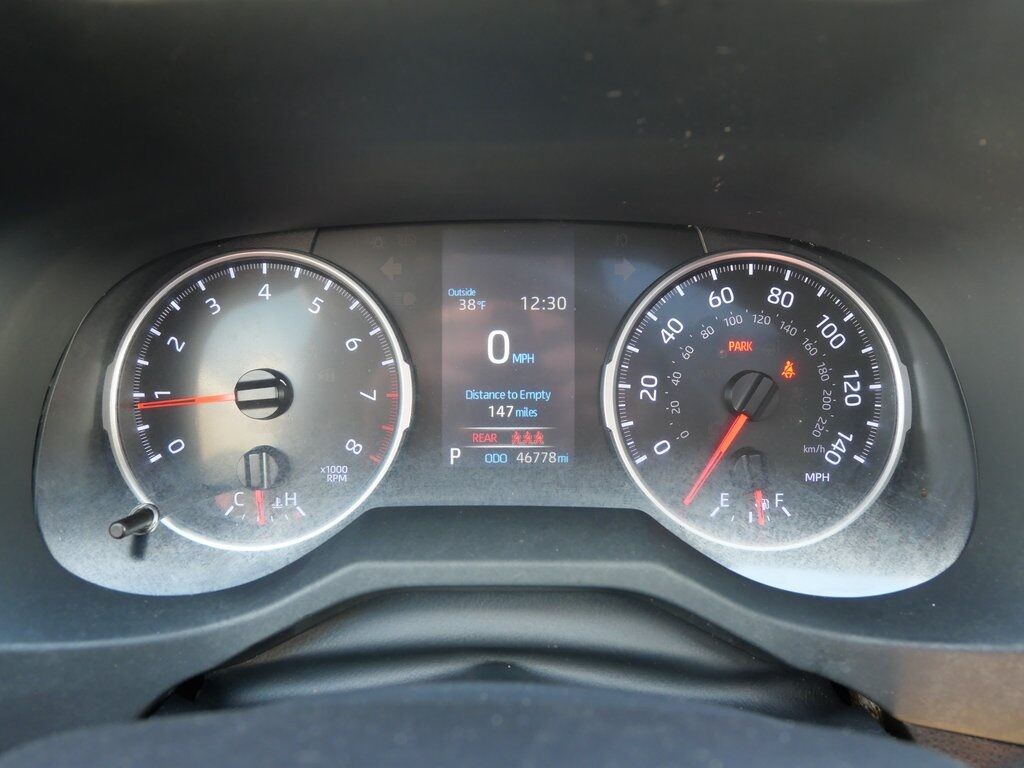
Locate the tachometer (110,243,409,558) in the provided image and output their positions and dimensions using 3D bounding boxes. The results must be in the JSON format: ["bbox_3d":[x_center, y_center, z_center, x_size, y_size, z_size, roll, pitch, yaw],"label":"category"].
[{"bbox_3d":[-0.096,0.006,0.269,0.115,0.112,0.020,0,1,-1],"label":"tachometer"}]

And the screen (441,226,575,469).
[{"bbox_3d":[-0.002,-0.014,0.277,0.052,0.094,0.010,0,1,-1],"label":"screen"}]

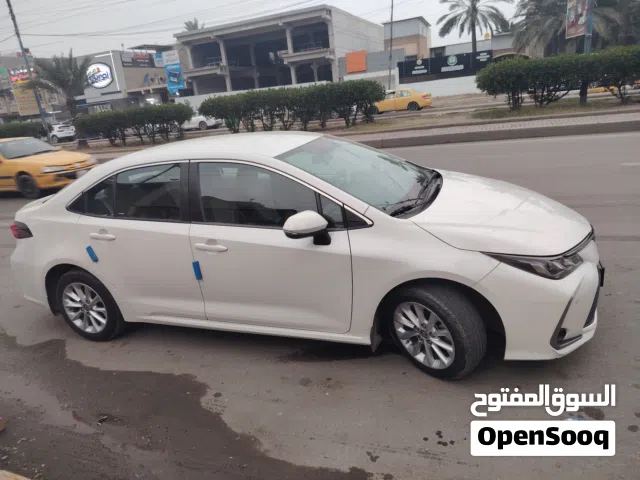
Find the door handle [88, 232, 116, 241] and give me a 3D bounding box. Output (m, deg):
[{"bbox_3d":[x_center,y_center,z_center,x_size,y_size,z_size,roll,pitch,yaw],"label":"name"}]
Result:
[{"bbox_3d":[-1.562,-0.025,3.197,0.245,0.045,0.055,5,21,20],"label":"door handle"}]

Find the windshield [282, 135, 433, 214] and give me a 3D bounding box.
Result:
[{"bbox_3d":[0.363,-0.552,3.260,1.050,0.160,1.370,23,26,12],"label":"windshield"}]

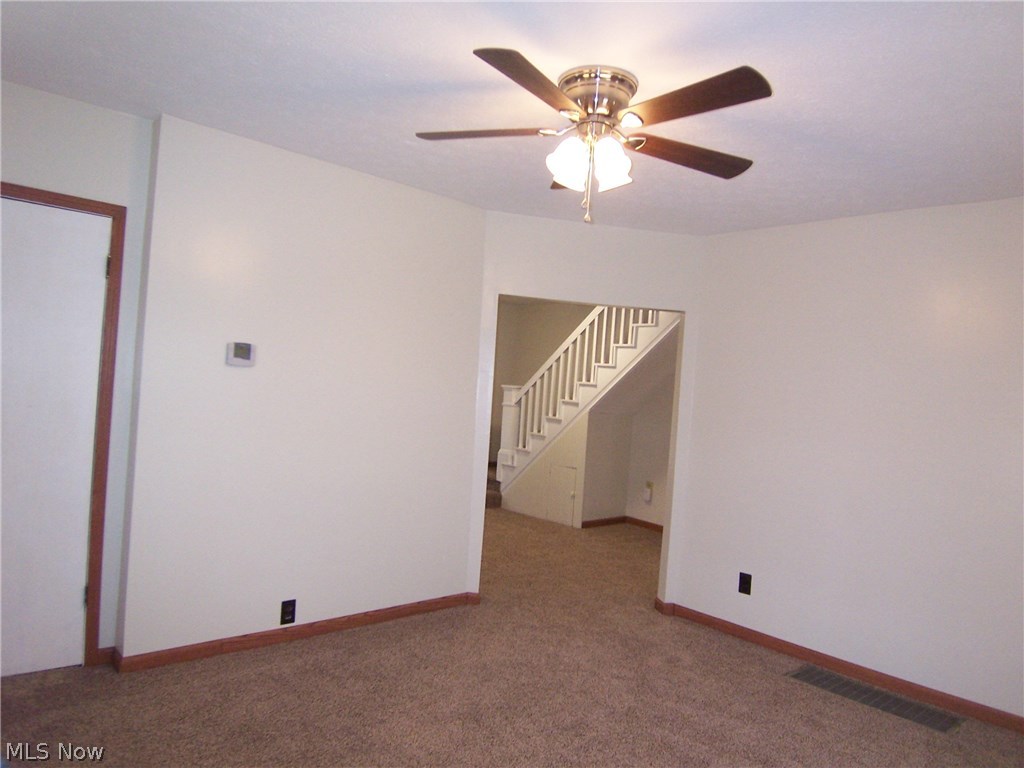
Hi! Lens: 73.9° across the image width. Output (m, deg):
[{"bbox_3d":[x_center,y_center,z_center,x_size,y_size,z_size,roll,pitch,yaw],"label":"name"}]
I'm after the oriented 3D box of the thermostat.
[{"bbox_3d":[-1.287,-0.137,3.236,0.130,0.103,0.028,4,0,-41],"label":"thermostat"}]

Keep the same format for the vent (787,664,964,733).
[{"bbox_3d":[1.736,1.496,3.275,0.244,0.015,0.701,4,0,-44],"label":"vent"}]

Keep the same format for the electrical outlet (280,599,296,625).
[{"bbox_3d":[-1.134,1.163,3.460,0.071,0.115,0.010,4,0,-41],"label":"electrical outlet"}]

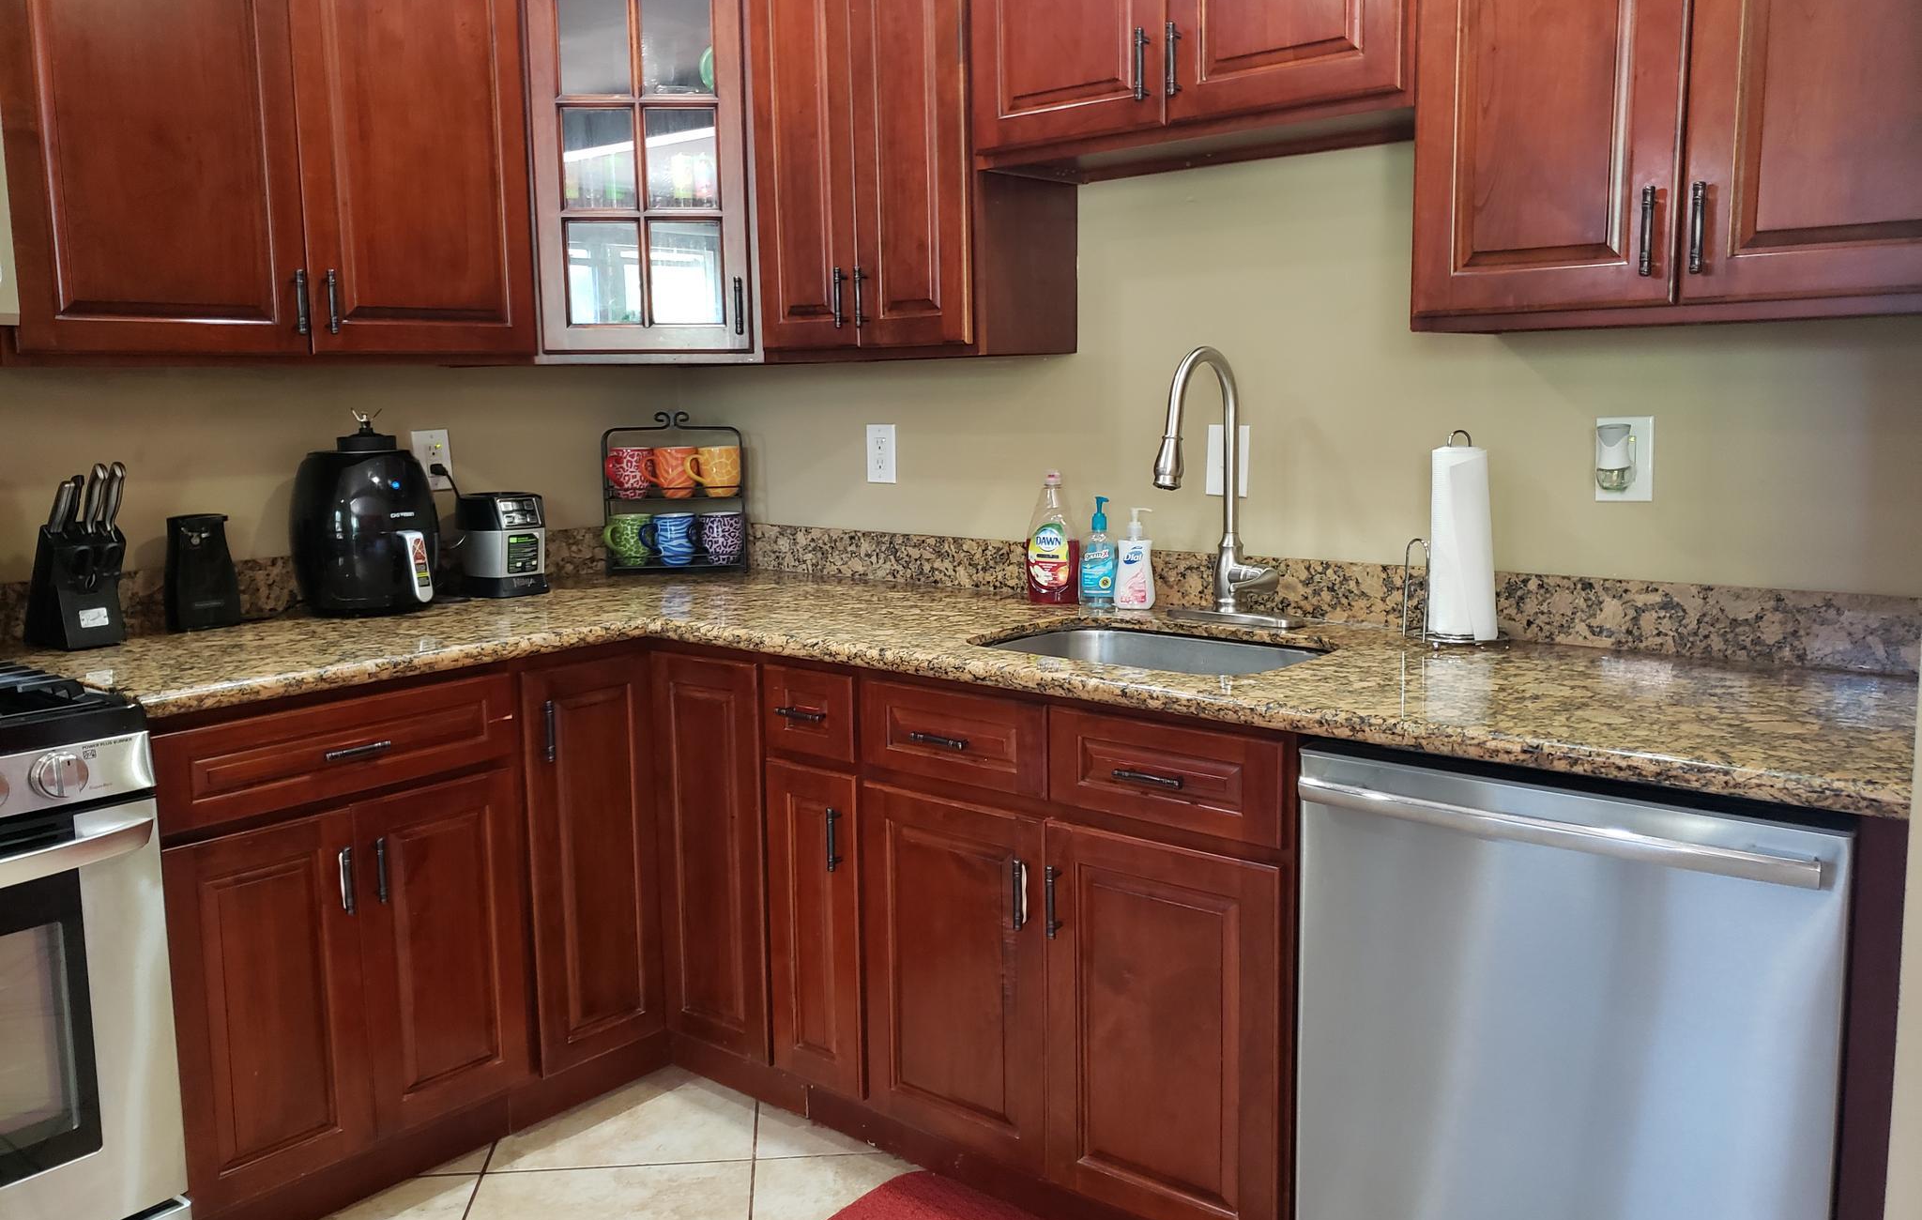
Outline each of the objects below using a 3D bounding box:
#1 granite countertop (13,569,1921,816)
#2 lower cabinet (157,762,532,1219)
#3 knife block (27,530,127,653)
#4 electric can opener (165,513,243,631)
[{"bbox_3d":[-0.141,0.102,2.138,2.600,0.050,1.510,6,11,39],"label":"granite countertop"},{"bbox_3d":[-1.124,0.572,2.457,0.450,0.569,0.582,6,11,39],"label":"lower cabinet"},{"bbox_3d":[-1.465,-0.043,2.393,0.148,0.195,0.088,6,10,39],"label":"knife block"},{"bbox_3d":[-1.343,-0.066,2.576,0.122,0.210,0.112,-9,12,-44],"label":"electric can opener"}]

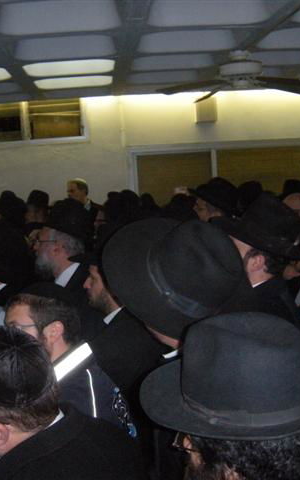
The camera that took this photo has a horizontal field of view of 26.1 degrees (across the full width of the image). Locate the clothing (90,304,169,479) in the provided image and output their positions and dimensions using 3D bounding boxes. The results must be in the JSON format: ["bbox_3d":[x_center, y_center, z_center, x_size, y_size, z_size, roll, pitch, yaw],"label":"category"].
[{"bbox_3d":[-0.075,0.580,2.120,0.320,0.750,0.480,-1,7,15],"label":"clothing"}]

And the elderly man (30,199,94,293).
[{"bbox_3d":[-0.325,0.690,2.830,0.360,1.720,0.500,-2,7,12],"label":"elderly man"}]

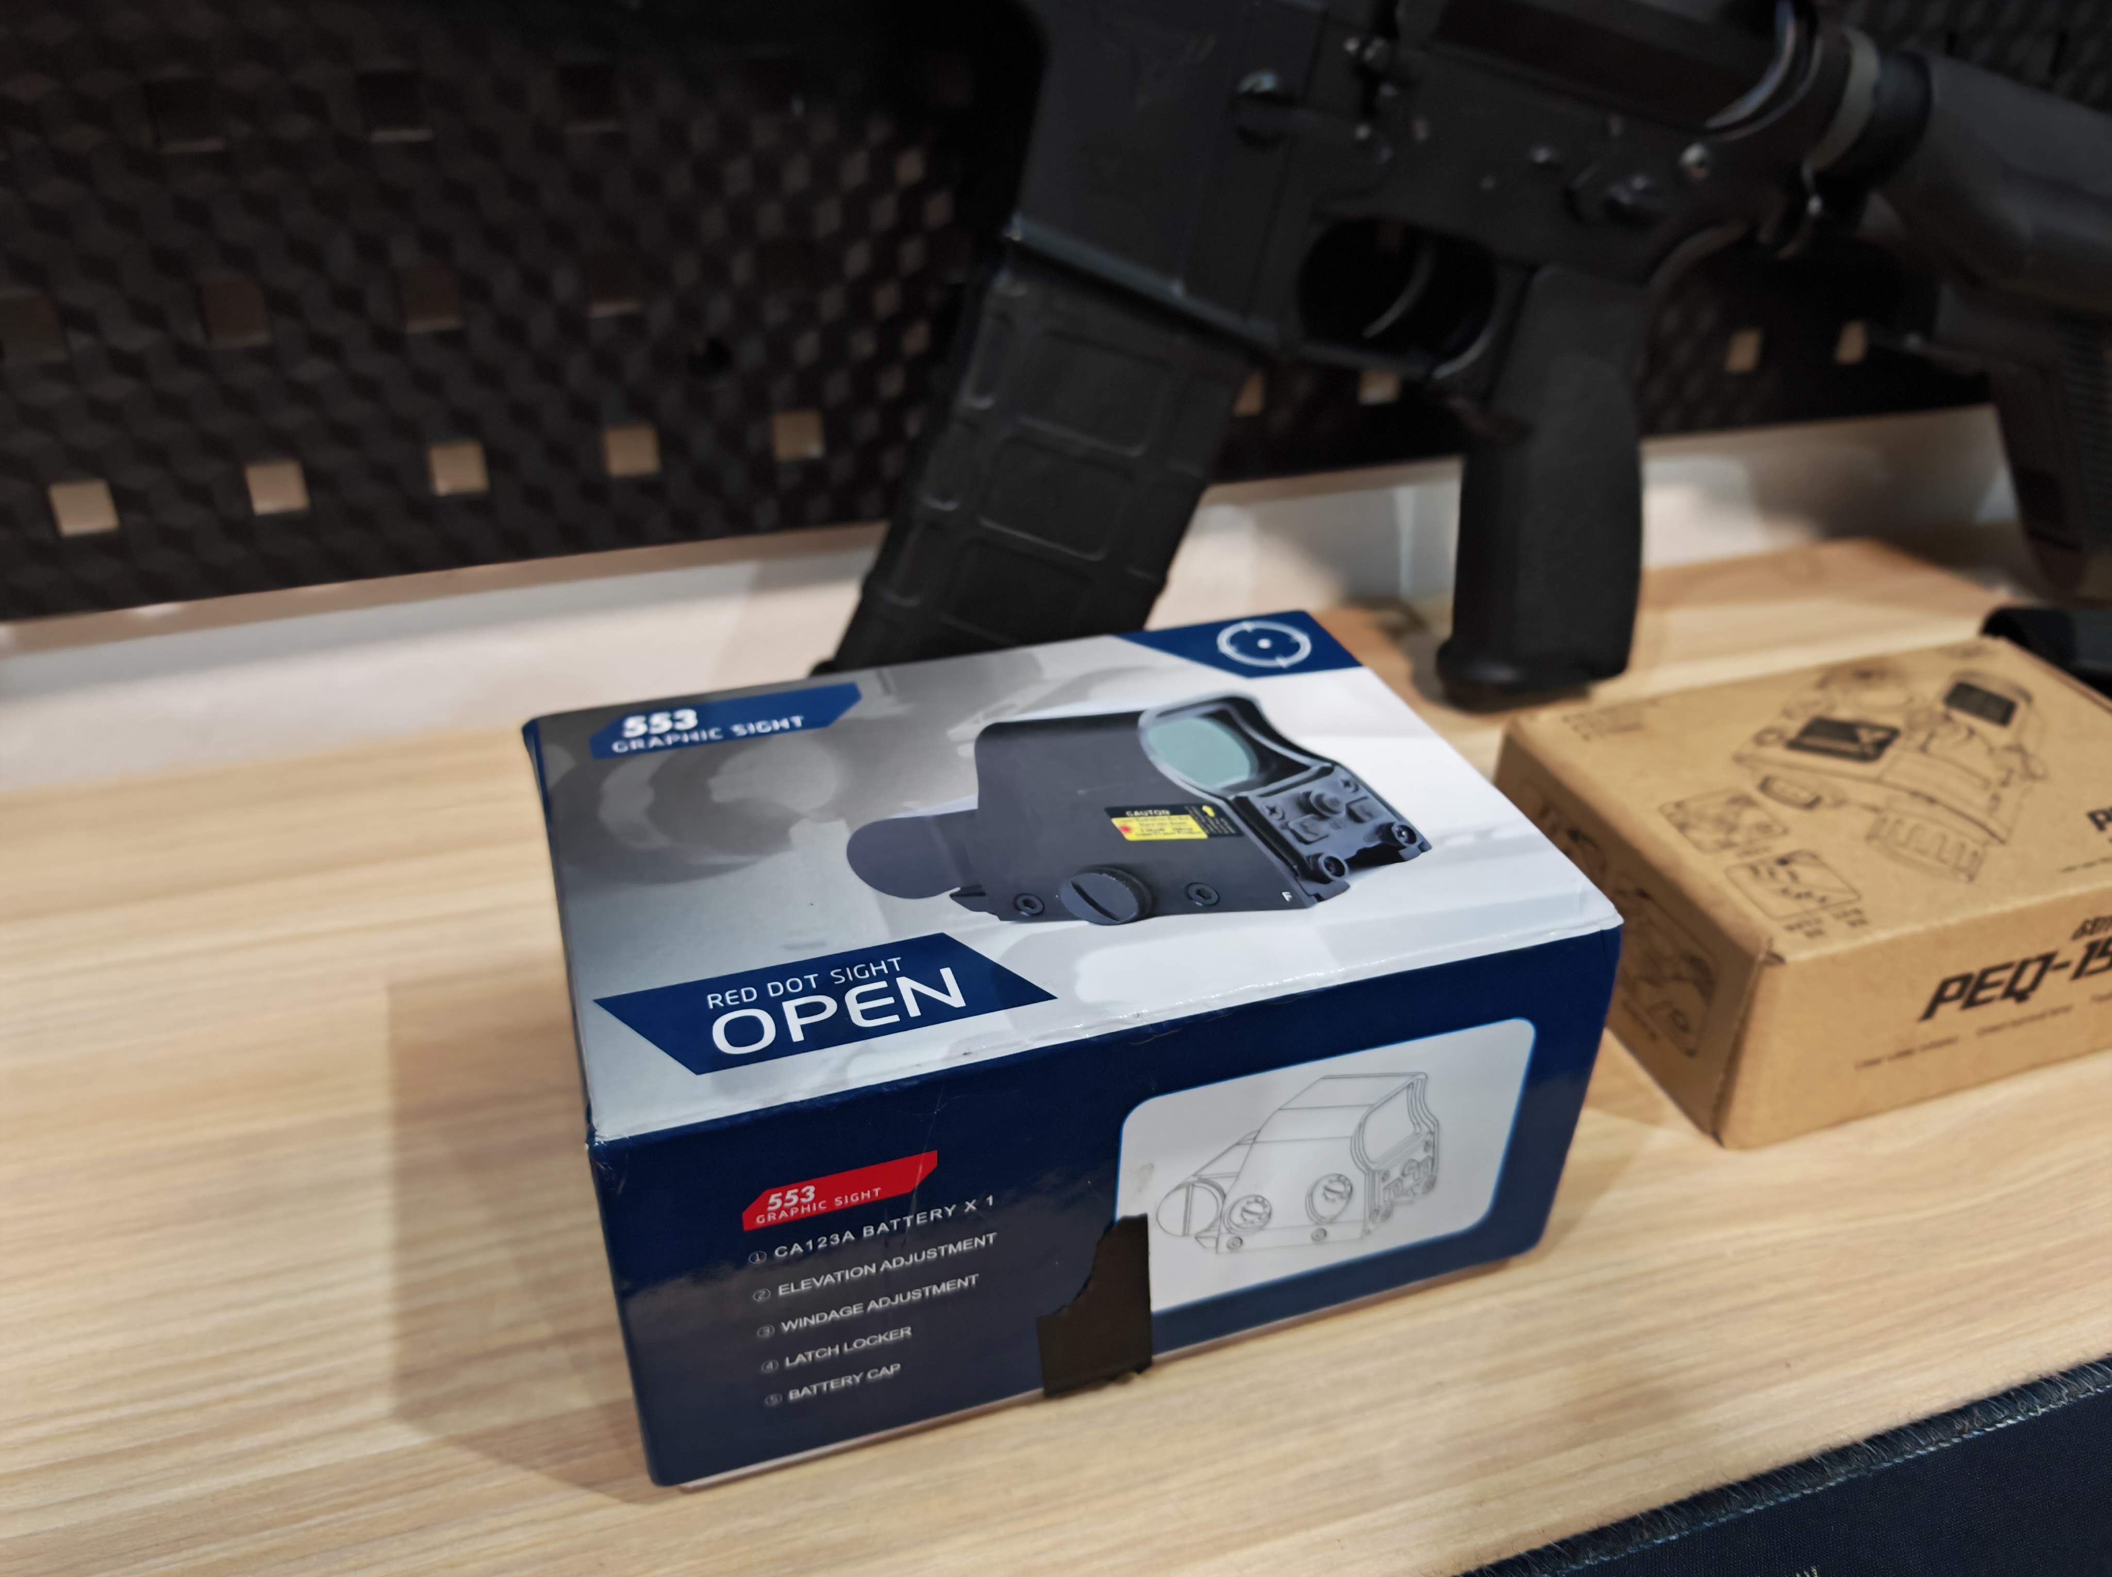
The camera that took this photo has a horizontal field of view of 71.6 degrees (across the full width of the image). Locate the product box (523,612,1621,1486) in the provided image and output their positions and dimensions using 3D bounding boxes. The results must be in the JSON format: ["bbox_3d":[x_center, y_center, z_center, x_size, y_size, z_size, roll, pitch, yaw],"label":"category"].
[{"bbox_3d":[-0.004,0.033,0.255,0.147,0.071,0.107,-9,34,-14],"label":"product box"}]

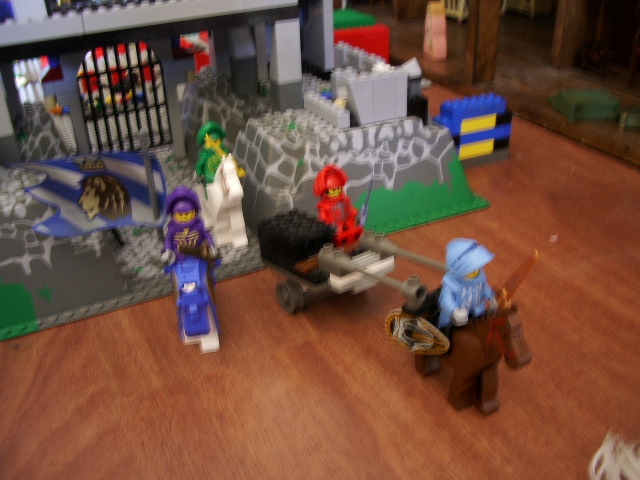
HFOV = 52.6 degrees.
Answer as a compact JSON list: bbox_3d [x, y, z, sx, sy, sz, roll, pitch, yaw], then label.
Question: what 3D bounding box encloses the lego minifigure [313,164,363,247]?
[{"bbox_3d":[0.010,-0.018,0.347,0.024,0.042,0.018,-25,37,-34],"label":"lego minifigure"}]

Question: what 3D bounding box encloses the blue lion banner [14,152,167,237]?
[{"bbox_3d":[-0.116,-0.023,0.325,0.071,0.043,0.012,-1,30,3],"label":"blue lion banner"}]

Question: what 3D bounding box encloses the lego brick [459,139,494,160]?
[{"bbox_3d":[0.115,-0.072,0.492,0.032,0.011,0.015,-15,32,-22],"label":"lego brick"}]

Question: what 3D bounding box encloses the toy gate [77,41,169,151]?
[{"bbox_3d":[-0.148,-0.107,0.485,0.067,0.085,0.005,-15,32,-21],"label":"toy gate"}]

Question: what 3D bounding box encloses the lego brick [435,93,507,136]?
[{"bbox_3d":[0.111,-0.092,0.478,0.055,0.021,0.017,-15,32,-22],"label":"lego brick"}]

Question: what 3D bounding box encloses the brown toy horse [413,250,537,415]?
[{"bbox_3d":[0.060,0.044,0.271,0.019,0.055,0.057,-17,33,-24],"label":"brown toy horse"}]

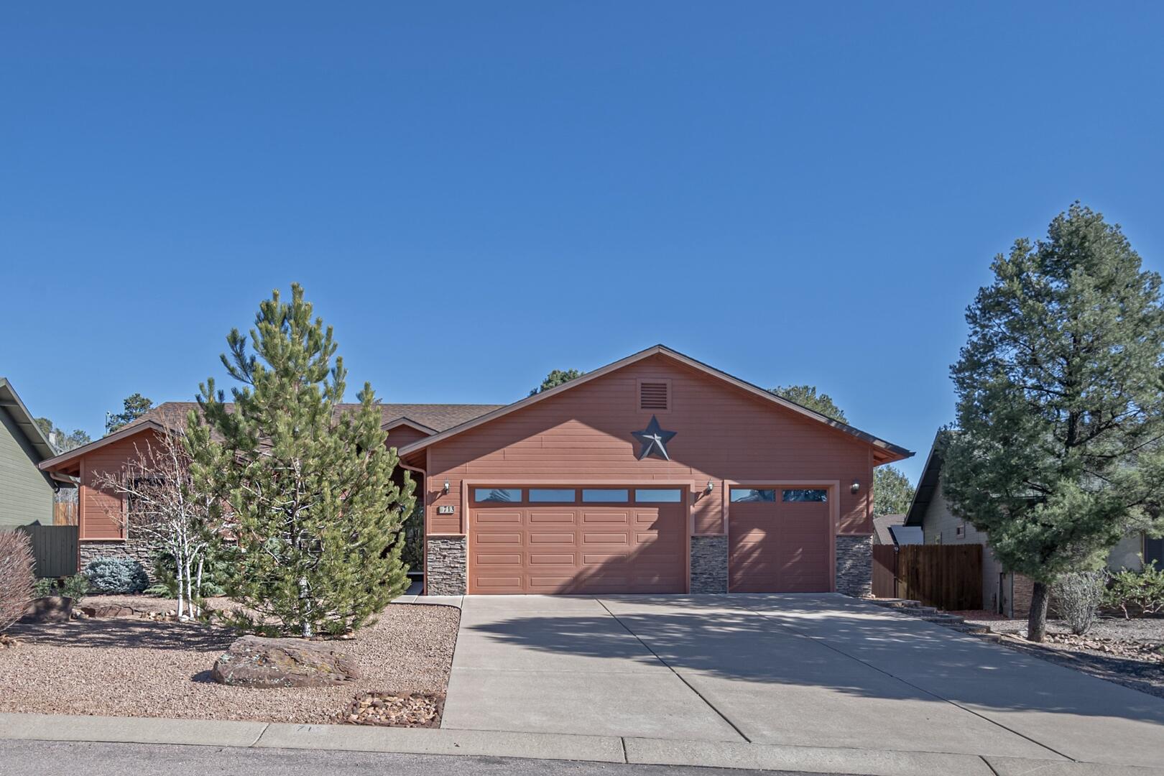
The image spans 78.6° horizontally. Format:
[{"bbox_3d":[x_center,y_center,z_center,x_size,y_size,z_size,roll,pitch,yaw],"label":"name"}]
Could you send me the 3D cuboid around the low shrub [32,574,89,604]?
[{"bbox_3d":[-11.144,4.277,15.200,1.200,0.650,1.000,0,-4,-4],"label":"low shrub"}]

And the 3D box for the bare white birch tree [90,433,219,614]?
[{"bbox_3d":[-7.493,2.453,12.700,2.500,3.400,2.300,0,-4,-4],"label":"bare white birch tree"}]

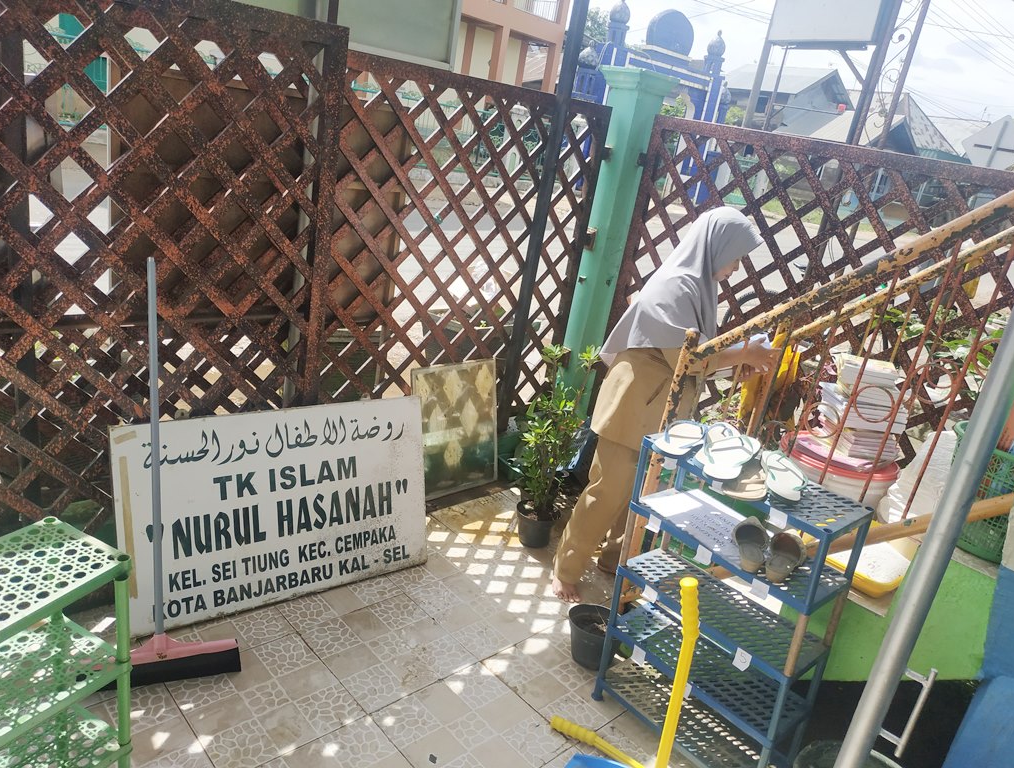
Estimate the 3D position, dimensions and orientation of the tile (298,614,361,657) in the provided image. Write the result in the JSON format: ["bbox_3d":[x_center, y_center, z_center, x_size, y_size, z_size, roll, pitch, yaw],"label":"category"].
[{"bbox_3d":[-0.549,0.788,2.194,0.148,0.012,0.148,-7,24,-44],"label":"tile"}]

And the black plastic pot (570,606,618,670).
[{"bbox_3d":[0.275,0.818,2.283,0.165,0.160,0.165,9,17,-3],"label":"black plastic pot"}]

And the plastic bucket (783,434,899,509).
[{"bbox_3d":[1.038,0.386,2.336,0.370,0.360,0.370,9,17,-3],"label":"plastic bucket"}]

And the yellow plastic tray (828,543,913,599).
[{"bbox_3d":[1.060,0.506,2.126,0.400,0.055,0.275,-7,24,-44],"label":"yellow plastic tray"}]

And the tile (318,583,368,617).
[{"bbox_3d":[-0.545,0.729,2.381,0.108,0.012,0.148,-7,24,-44],"label":"tile"}]

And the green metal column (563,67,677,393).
[{"bbox_3d":[0.441,-0.505,3.503,0.230,1.962,0.230,-7,24,-44],"label":"green metal column"}]

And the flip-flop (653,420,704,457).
[{"bbox_3d":[0.471,0.129,1.916,0.098,0.047,0.260,22,21,32],"label":"flip-flop"}]

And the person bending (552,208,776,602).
[{"bbox_3d":[0.567,0.116,2.512,0.580,1.440,0.450,14,18,11],"label":"person bending"}]

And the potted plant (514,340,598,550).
[{"bbox_3d":[0.196,0.259,2.837,0.270,0.849,0.260,12,18,5],"label":"potted plant"}]

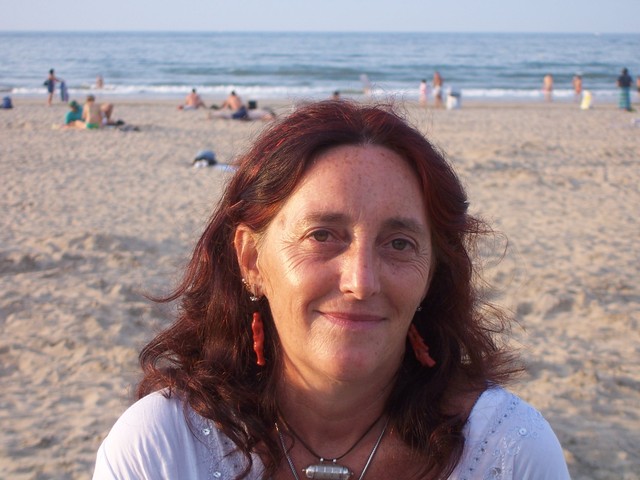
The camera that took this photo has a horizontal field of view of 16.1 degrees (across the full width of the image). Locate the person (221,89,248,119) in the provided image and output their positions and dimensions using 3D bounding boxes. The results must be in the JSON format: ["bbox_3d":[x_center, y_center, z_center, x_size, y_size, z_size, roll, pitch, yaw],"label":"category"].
[{"bbox_3d":[-2.534,-4.007,67.000,0.580,0.830,0.750,3,6,30],"label":"person"}]

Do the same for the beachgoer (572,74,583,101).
[{"bbox_3d":[14.613,-8.609,128.000,0.520,1.600,0.360,0,5,0],"label":"beachgoer"}]

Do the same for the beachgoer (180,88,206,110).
[{"bbox_3d":[-4.775,-5.280,85.000,0.650,0.830,0.780,2,6,22],"label":"beachgoer"}]

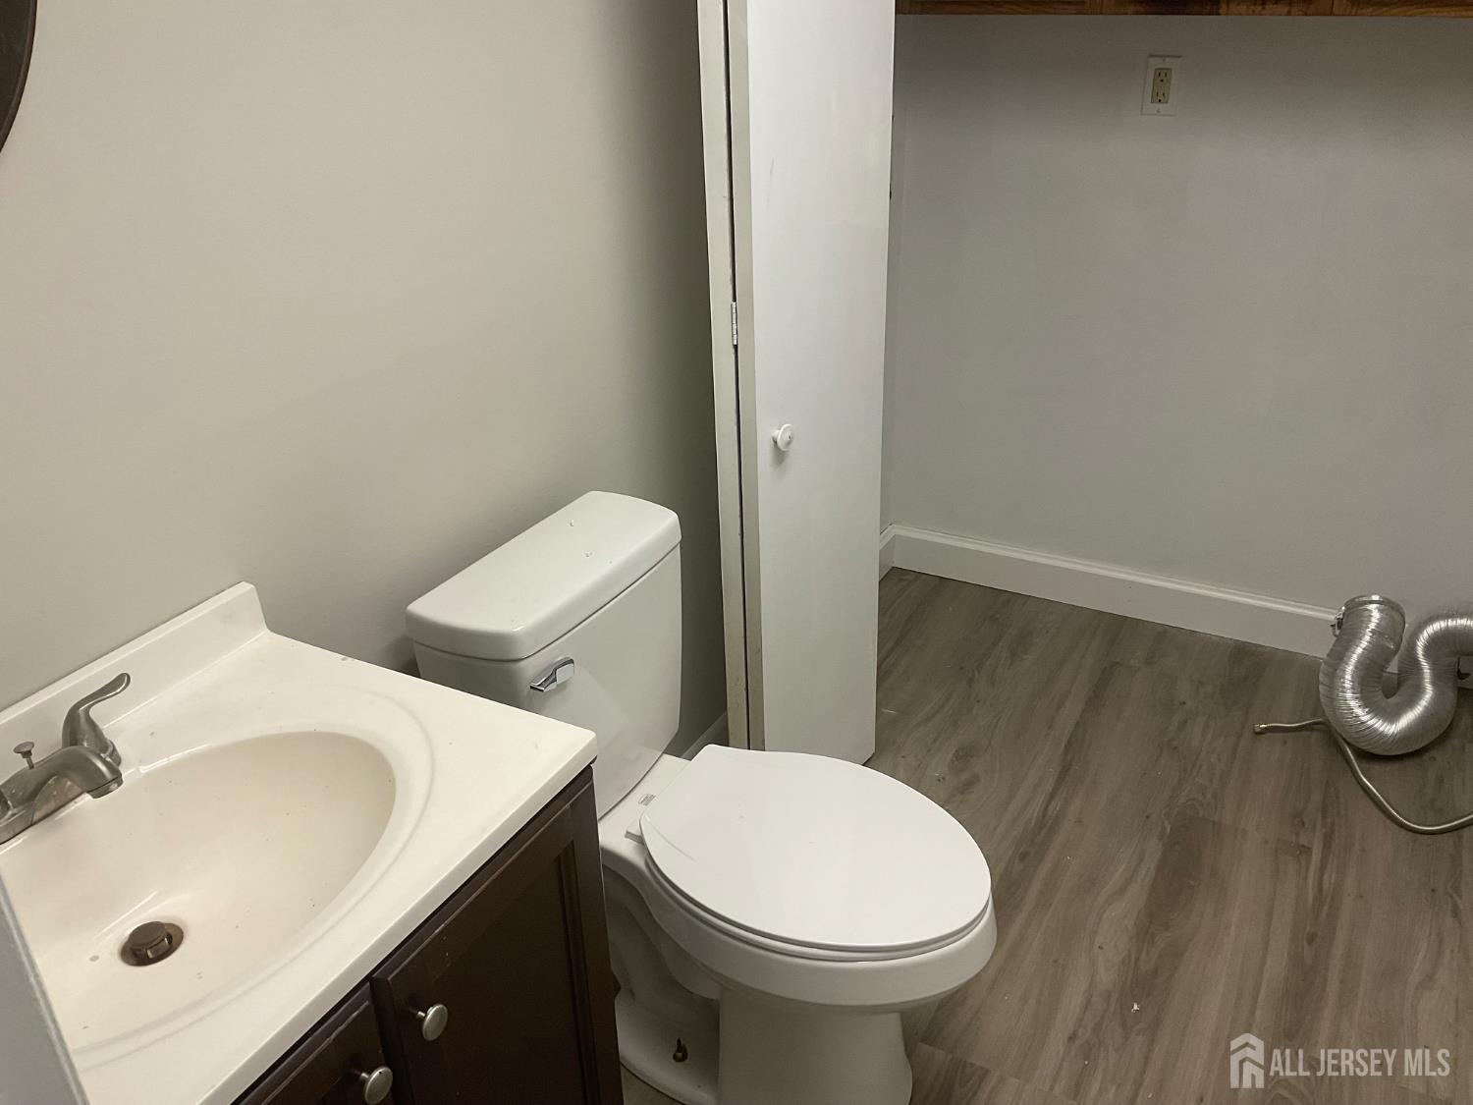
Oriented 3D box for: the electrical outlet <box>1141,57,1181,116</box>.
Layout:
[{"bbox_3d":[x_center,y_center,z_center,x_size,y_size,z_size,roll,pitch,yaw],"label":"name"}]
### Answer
[{"bbox_3d":[0.880,-0.963,2.547,0.071,0.115,0.010,13,30,26],"label":"electrical outlet"}]

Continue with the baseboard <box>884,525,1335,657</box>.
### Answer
[{"bbox_3d":[0.911,0.088,3.076,1.106,0.126,0.016,13,30,26],"label":"baseboard"}]

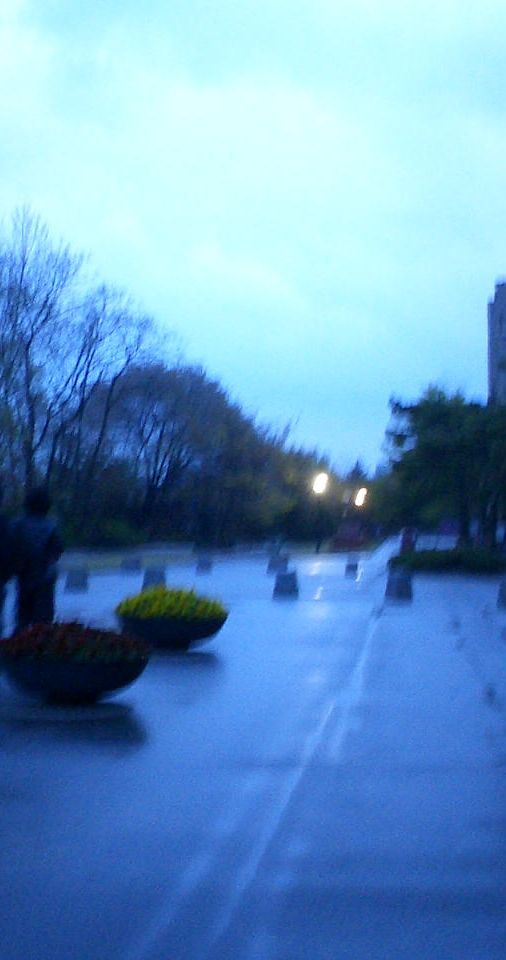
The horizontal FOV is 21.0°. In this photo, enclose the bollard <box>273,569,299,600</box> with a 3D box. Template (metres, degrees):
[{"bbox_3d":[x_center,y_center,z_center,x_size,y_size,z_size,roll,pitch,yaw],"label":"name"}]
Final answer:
[{"bbox_3d":[0.651,2.041,26.600,0.500,0.520,0.500,0,-2,6],"label":"bollard"}]

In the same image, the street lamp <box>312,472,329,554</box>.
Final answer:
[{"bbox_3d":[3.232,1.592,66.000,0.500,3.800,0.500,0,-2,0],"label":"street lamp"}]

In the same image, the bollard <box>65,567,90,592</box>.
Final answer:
[{"bbox_3d":[-3.720,2.120,29.000,0.500,0.520,0.500,0,-2,6],"label":"bollard"}]

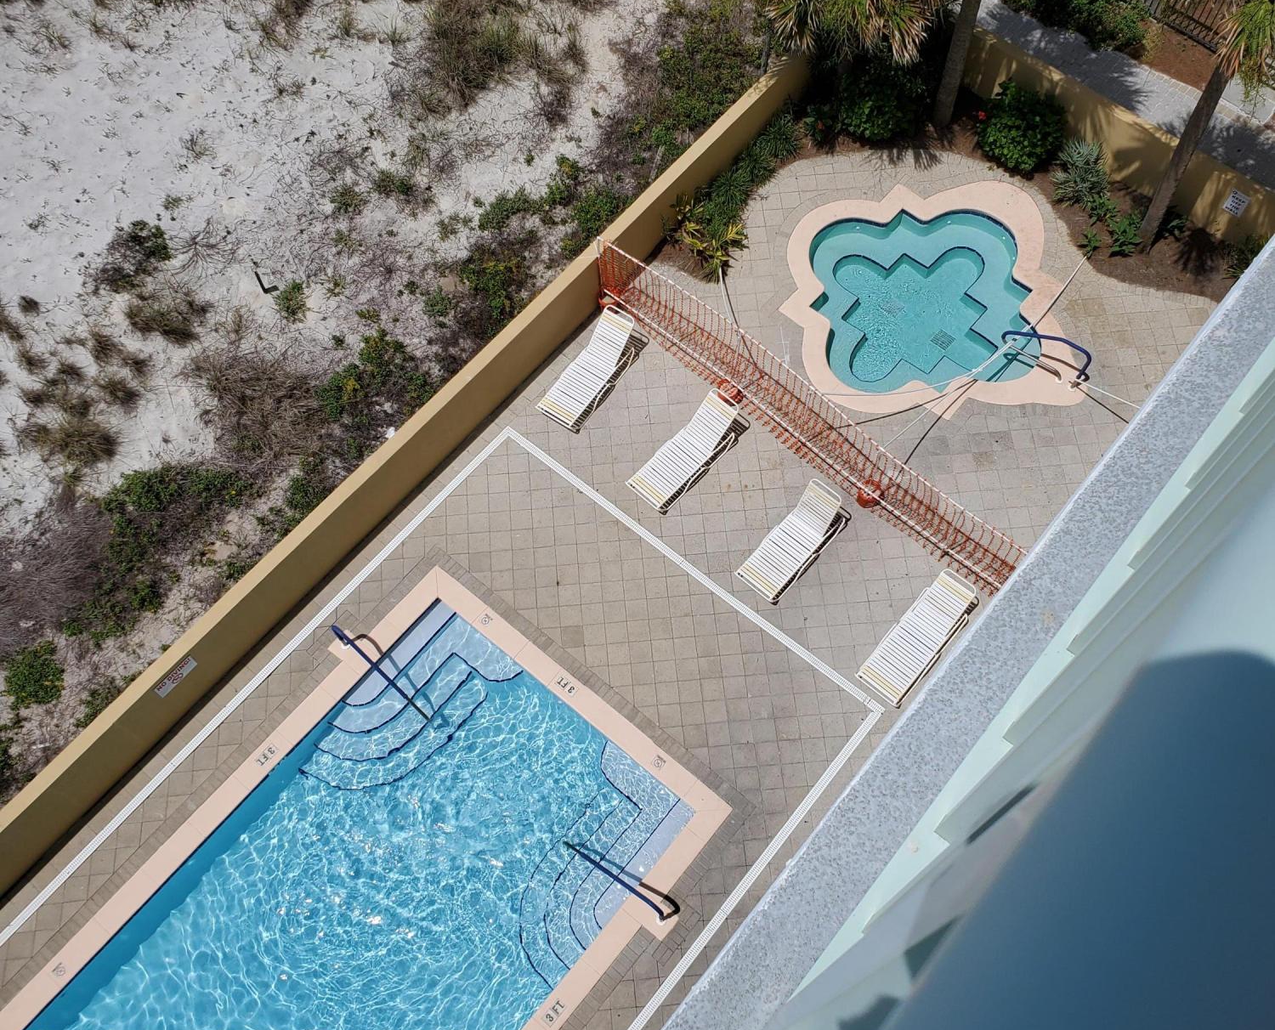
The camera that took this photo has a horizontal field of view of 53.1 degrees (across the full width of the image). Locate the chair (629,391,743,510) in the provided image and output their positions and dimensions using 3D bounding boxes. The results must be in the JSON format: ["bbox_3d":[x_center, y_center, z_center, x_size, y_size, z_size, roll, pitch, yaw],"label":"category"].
[{"bbox_3d":[0.672,-0.883,17.800,0.680,0.800,1.710,39,71,17],"label":"chair"}]

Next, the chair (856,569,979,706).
[{"bbox_3d":[3.645,1.637,16.620,0.680,0.780,1.740,37,70,16],"label":"chair"}]

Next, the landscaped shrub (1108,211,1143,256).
[{"bbox_3d":[7.488,-4.341,19.588,0.560,0.460,0.560,0,65,0],"label":"landscaped shrub"}]

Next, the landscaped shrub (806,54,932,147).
[{"bbox_3d":[3.742,-6.752,20.588,1.950,1.350,1.400,0,65,-1],"label":"landscaped shrub"}]

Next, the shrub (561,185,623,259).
[{"bbox_3d":[-0.719,-4.549,19.780,1.050,0.800,1.050,37,70,15],"label":"shrub"}]

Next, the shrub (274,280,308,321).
[{"bbox_3d":[-5.001,-3.108,18.406,0.500,0.420,0.500,0,65,0],"label":"shrub"}]

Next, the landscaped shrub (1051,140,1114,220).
[{"bbox_3d":[6.881,-5.230,19.767,0.980,0.900,0.980,0,65,0],"label":"landscaped shrub"}]

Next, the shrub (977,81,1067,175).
[{"bbox_3d":[6.101,-6.133,20.317,1.350,1.380,1.350,0,65,-1],"label":"shrub"}]

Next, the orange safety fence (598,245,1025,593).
[{"bbox_3d":[2.331,-1.381,18.022,7.450,1.360,0.380,39,70,16],"label":"orange safety fence"}]

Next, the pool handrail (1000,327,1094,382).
[{"bbox_3d":[6.030,-2.443,18.849,1.270,0.880,0.070,37,70,15],"label":"pool handrail"}]

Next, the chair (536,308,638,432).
[{"bbox_3d":[-0.716,-2.108,18.627,0.650,0.800,1.820,30,68,13],"label":"chair"}]

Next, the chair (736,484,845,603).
[{"bbox_3d":[2.091,0.368,17.447,0.650,0.900,1.670,37,70,15],"label":"chair"}]

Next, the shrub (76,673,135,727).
[{"bbox_3d":[-6.630,2.314,15.893,0.600,0.500,0.900,37,70,16],"label":"shrub"}]

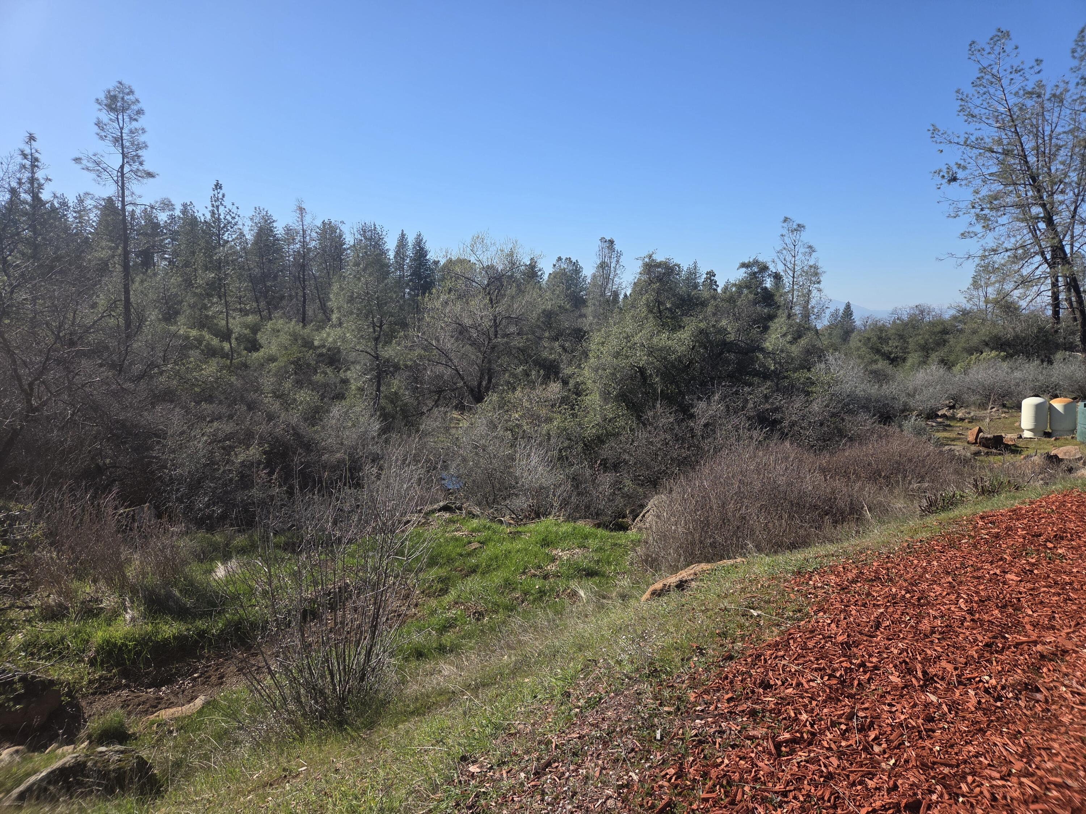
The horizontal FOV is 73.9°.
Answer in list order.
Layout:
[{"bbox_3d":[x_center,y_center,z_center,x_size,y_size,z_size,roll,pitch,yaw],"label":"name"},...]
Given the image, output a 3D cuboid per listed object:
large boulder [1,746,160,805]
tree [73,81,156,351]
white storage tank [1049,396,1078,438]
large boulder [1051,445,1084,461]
[{"bbox_3d":[-2.775,2.243,4.350,0.770,0.300,0.450,-3,6,-29],"label":"large boulder"},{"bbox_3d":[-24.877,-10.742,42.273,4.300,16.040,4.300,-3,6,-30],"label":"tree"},{"bbox_3d":[15.496,0.311,21.500,0.640,1.180,0.640,4,6,36],"label":"white storage tank"},{"bbox_3d":[12.498,1.102,17.200,0.640,0.360,0.500,4,6,36],"label":"large boulder"}]

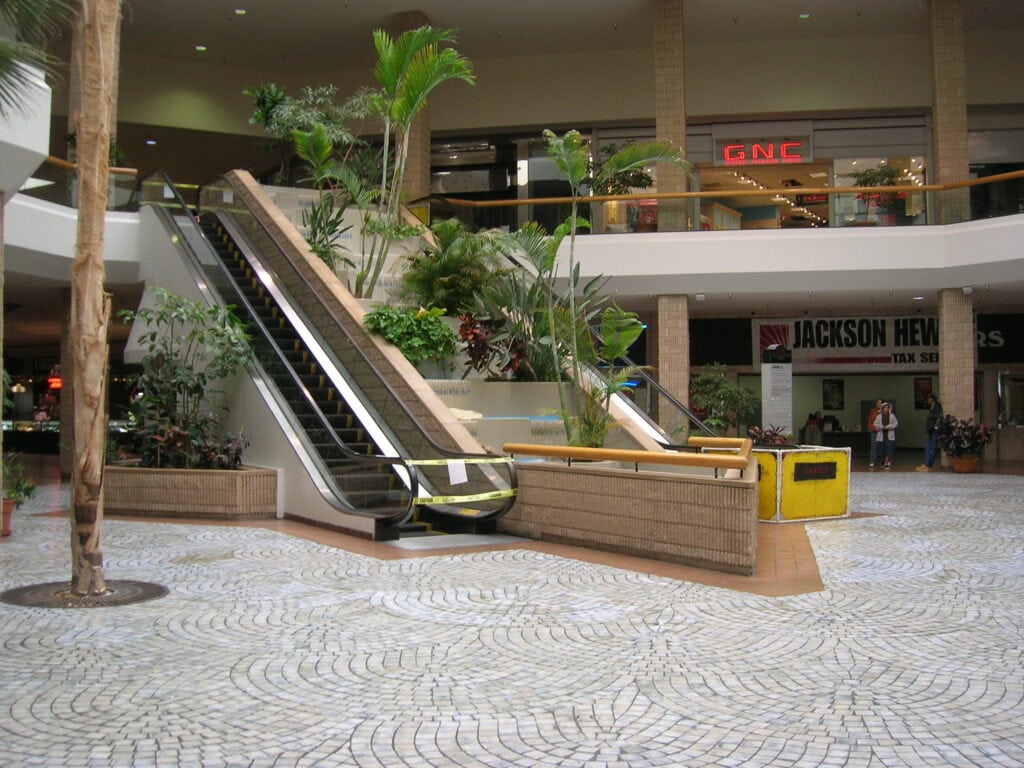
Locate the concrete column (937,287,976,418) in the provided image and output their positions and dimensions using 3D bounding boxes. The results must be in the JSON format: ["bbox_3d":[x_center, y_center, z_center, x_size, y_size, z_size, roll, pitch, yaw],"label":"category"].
[{"bbox_3d":[10.393,-0.117,24.900,0.670,4.150,0.670,0,-1,12],"label":"concrete column"}]

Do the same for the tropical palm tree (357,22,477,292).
[{"bbox_3d":[-1.686,-3.886,18.600,2.000,4.700,1.800,0,-1,-6],"label":"tropical palm tree"}]

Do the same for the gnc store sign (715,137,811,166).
[{"bbox_3d":[6.728,-6.244,28.600,2.520,0.780,0.200,0,-1,12],"label":"gnc store sign"}]

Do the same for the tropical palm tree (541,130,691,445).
[{"bbox_3d":[1.386,-1.237,14.400,1.980,4.300,1.700,0,-1,0],"label":"tropical palm tree"}]

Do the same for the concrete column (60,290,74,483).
[{"bbox_3d":[-9.062,0.011,22.600,0.680,4.100,0.680,0,-1,12],"label":"concrete column"}]

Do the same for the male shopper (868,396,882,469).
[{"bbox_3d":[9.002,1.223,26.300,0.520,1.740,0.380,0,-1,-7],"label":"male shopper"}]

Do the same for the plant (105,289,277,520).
[{"bbox_3d":[-4.649,0.267,15.350,2.650,3.200,1.800,-1,-1,16],"label":"plant"}]

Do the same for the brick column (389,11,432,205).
[{"bbox_3d":[-2.769,-6.881,29.735,0.800,7.300,0.800,0,-1,12],"label":"brick column"}]

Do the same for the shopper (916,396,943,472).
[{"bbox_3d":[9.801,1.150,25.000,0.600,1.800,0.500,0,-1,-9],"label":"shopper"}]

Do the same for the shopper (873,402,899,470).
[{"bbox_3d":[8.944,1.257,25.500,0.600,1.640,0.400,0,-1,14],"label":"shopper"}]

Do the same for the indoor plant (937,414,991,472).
[{"bbox_3d":[10.133,1.335,23.900,1.150,1.300,1.100,0,-1,12],"label":"indoor plant"}]

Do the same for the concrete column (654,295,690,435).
[{"bbox_3d":[3.902,-0.060,25.600,0.670,4.120,0.670,0,-1,12],"label":"concrete column"}]

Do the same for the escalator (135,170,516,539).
[{"bbox_3d":[-4.144,-1.285,17.836,1.700,6.450,13.400,1,-1,-33],"label":"escalator"}]

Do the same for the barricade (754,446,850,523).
[{"bbox_3d":[3.871,1.405,15.113,1.550,0.990,1.300,1,-1,-33],"label":"barricade"}]

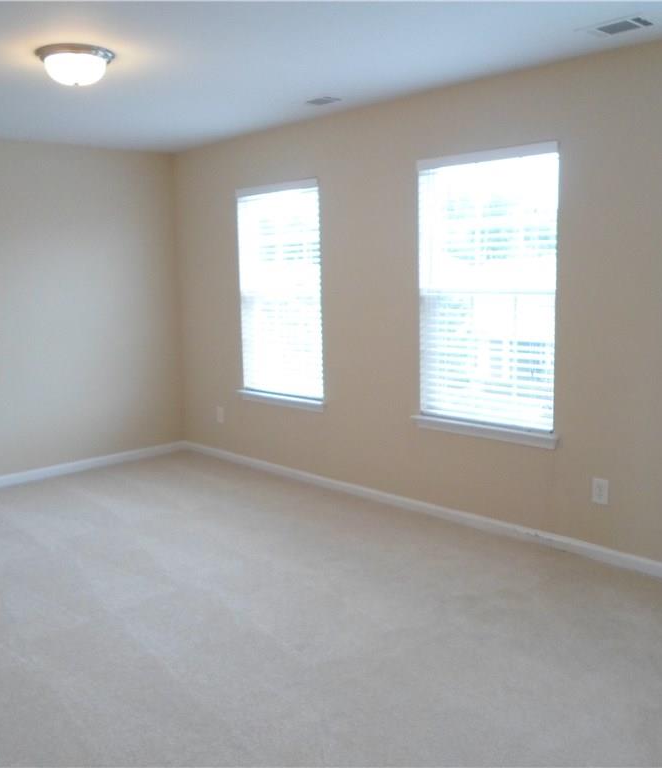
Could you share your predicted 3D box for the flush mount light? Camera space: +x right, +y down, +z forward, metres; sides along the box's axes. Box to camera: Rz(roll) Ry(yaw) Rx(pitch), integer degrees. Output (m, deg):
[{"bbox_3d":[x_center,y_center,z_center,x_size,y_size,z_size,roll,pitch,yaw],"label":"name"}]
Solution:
[{"bbox_3d":[-1.104,-1.367,3.220,0.340,0.135,0.340,-9,12,-43],"label":"flush mount light"}]

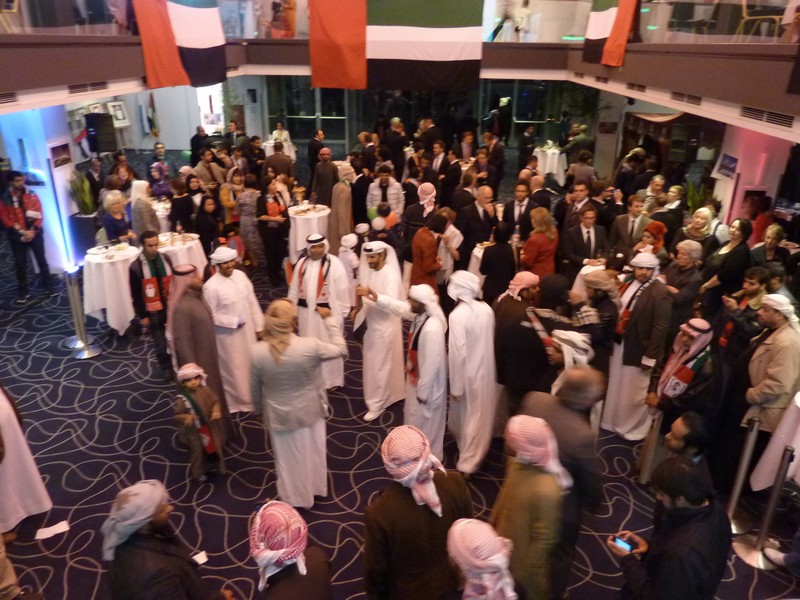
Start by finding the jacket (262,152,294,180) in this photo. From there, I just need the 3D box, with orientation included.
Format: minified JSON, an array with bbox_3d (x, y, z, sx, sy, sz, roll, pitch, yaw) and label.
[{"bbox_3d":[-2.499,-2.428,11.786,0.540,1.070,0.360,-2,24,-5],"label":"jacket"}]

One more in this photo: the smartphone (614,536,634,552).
[{"bbox_3d":[0.981,1.069,2.520,0.115,0.012,0.060,30,27,0],"label":"smartphone"}]

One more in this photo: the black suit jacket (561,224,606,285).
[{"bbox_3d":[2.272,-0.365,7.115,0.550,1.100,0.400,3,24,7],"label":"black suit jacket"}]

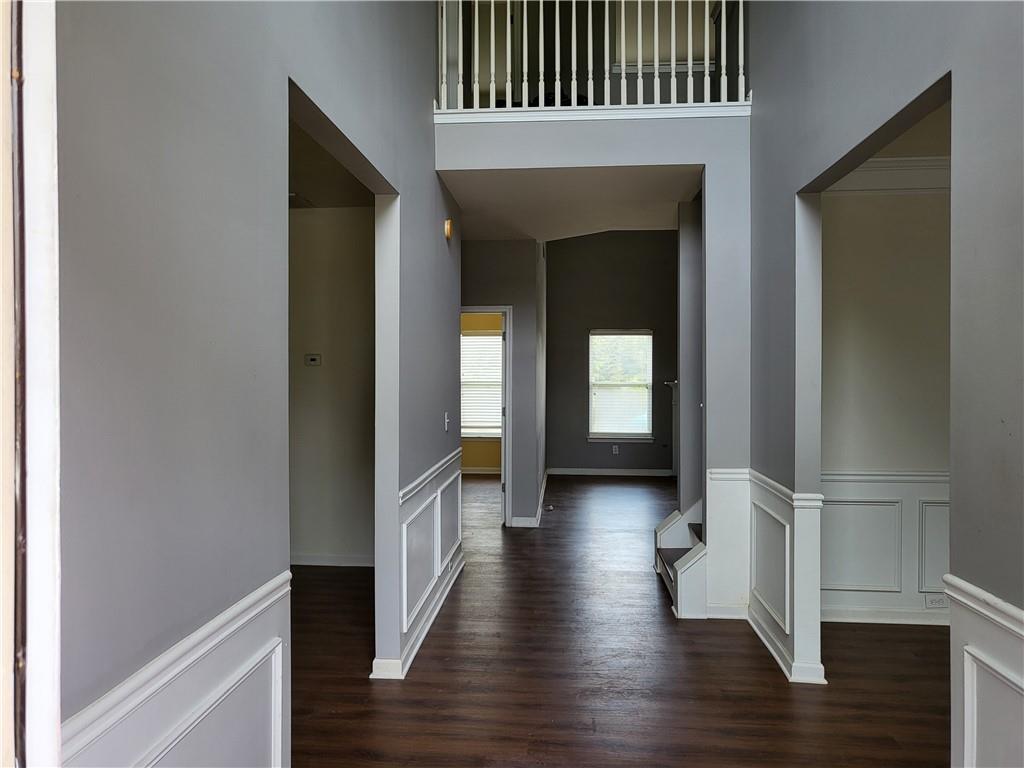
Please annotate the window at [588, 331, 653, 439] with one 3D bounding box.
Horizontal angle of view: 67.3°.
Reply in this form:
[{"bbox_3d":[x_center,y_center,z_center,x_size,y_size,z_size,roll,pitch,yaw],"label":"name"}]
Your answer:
[{"bbox_3d":[1.555,0.003,10.985,0.908,1.535,0.090,0,1,4],"label":"window"}]

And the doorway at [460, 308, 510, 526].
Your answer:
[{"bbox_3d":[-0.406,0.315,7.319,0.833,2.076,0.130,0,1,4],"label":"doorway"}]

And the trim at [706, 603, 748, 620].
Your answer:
[{"bbox_3d":[1.269,1.339,4.528,0.251,0.088,0.023,0,1,4],"label":"trim"}]

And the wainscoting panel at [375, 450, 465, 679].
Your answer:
[{"bbox_3d":[-0.502,0.940,4.748,0.144,0.884,2.217,0,1,4],"label":"wainscoting panel"}]

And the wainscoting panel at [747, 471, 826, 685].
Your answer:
[{"bbox_3d":[1.413,0.947,4.042,0.161,0.884,0.943,0,1,4],"label":"wainscoting panel"}]

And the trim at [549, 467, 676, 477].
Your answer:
[{"bbox_3d":[1.403,1.263,10.971,1.770,0.097,0.022,0,1,4],"label":"trim"}]

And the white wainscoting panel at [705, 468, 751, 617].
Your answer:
[{"bbox_3d":[1.272,0.941,4.532,0.255,0.884,0.035,0,1,4],"label":"white wainscoting panel"}]

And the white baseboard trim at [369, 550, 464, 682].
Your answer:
[{"bbox_3d":[-0.506,1.339,4.772,0.163,0.085,2.280,0,1,4],"label":"white baseboard trim"}]

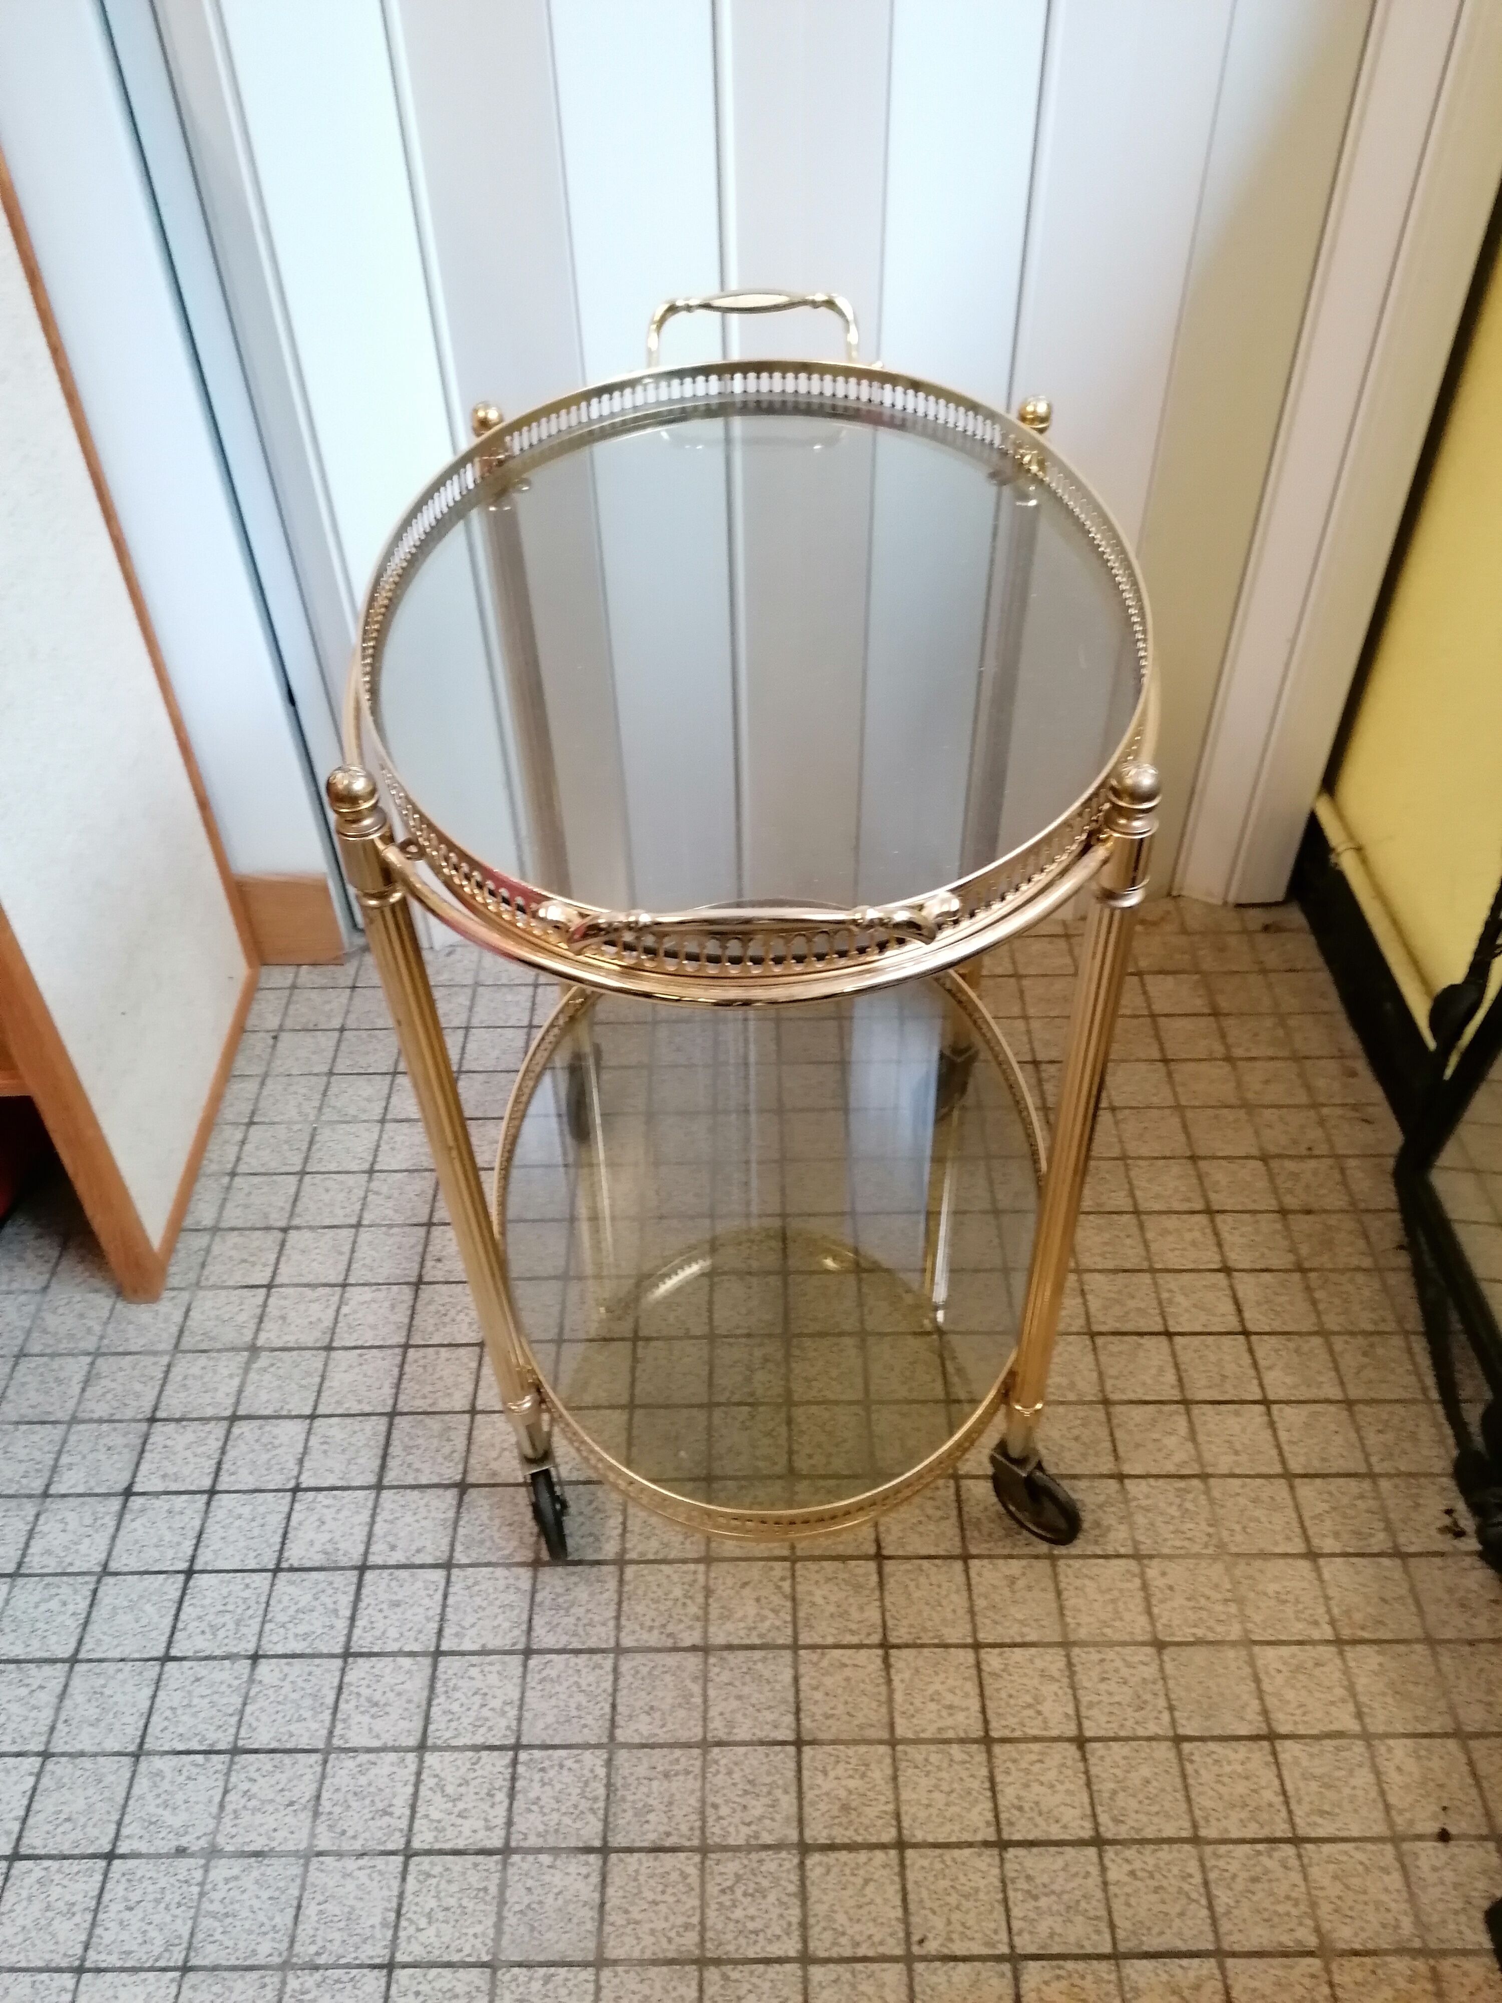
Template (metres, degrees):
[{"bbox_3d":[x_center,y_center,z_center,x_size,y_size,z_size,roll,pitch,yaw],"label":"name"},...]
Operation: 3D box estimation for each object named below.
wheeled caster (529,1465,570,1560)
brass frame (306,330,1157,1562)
[{"bbox_3d":[-0.128,0.317,0.992,0.023,0.076,0.067,-10,45,-9],"label":"wheeled caster"},{"bbox_3d":[0.006,-0.024,0.921,0.380,0.561,0.561,0,44,1],"label":"brass frame"}]

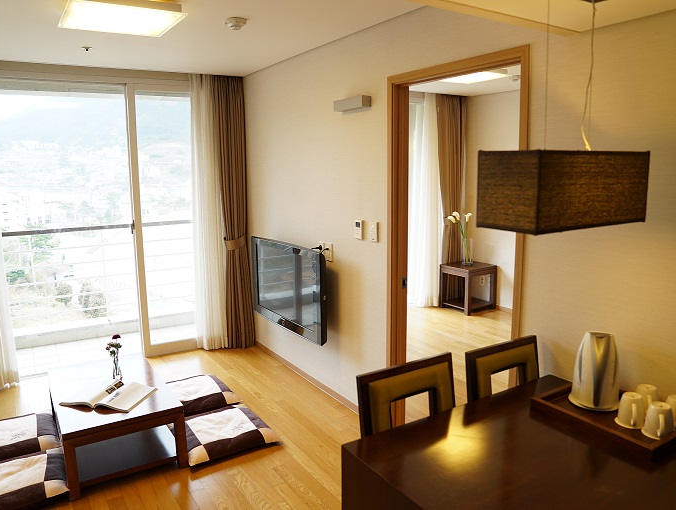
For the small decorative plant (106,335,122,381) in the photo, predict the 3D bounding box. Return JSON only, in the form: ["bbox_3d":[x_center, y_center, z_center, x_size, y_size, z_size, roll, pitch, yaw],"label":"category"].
[{"bbox_3d":[-1.356,0.627,3.084,0.091,0.277,0.091,-7,11,-32],"label":"small decorative plant"}]

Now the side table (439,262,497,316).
[{"bbox_3d":[1.494,0.370,5.811,0.498,0.478,0.453,-7,11,-32],"label":"side table"}]

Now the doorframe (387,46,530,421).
[{"bbox_3d":[0.560,0.125,2.520,0.140,2.040,0.885,-7,11,-32],"label":"doorframe"}]

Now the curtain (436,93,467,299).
[{"bbox_3d":[1.337,-0.609,5.929,0.423,2.375,0.151,-7,11,-32],"label":"curtain"}]

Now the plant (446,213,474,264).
[{"bbox_3d":[1.446,-0.182,5.900,0.241,0.584,0.191,-7,11,-32],"label":"plant"}]

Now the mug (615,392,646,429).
[{"bbox_3d":[0.927,0.491,1.607,0.087,0.087,0.103,3,10,21],"label":"mug"}]

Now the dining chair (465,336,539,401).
[{"bbox_3d":[0.768,0.821,1.833,0.413,0.931,0.528,-7,11,-32],"label":"dining chair"}]

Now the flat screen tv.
[{"bbox_3d":[-0.354,0.214,3.666,0.090,0.600,1.040,-7,11,-32],"label":"flat screen tv"}]

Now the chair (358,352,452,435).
[{"bbox_3d":[0.367,0.854,1.585,0.420,0.920,0.510,-7,11,-32],"label":"chair"}]

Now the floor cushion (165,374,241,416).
[{"bbox_3d":[-1.016,0.984,3.558,0.508,0.086,0.543,-7,11,-32],"label":"floor cushion"}]

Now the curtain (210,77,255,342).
[{"bbox_3d":[-0.944,-0.332,4.498,0.302,2.365,0.151,-7,11,-32],"label":"curtain"}]

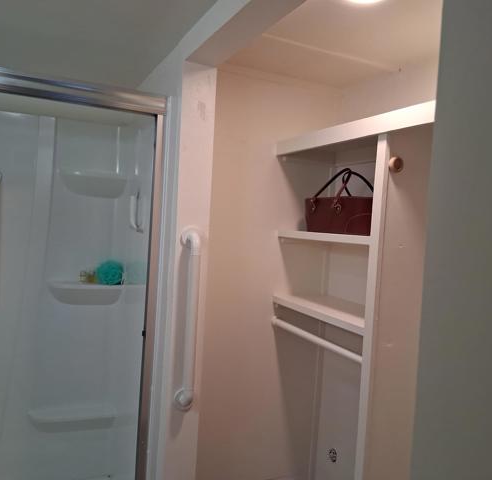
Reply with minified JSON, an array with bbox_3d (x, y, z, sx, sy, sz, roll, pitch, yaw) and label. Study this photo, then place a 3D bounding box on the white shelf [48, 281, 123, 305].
[{"bbox_3d":[-0.806,0.271,2.407,0.355,0.108,0.170,2,2,-25],"label":"white shelf"}]

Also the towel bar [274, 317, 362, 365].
[{"bbox_3d":[0.262,0.389,1.890,0.032,0.032,0.642,2,2,-25],"label":"towel bar"}]

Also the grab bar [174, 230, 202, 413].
[{"bbox_3d":[-0.197,0.293,1.740,0.083,0.693,0.083,2,2,-25],"label":"grab bar"}]

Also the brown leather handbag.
[{"bbox_3d":[0.396,-0.152,1.933,0.185,0.265,0.295,2,2,-25],"label":"brown leather handbag"}]

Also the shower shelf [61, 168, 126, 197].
[{"bbox_3d":[-0.765,-0.266,2.397,0.324,0.105,0.160,2,2,-25],"label":"shower shelf"}]

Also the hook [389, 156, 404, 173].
[{"bbox_3d":[0.478,-0.238,1.526,0.043,0.043,0.034,2,2,-25],"label":"hook"}]

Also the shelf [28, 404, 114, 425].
[{"bbox_3d":[-0.872,0.917,2.418,0.408,0.110,0.170,2,2,-25],"label":"shelf"}]

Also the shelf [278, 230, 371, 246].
[{"bbox_3d":[0.403,-0.006,1.923,0.270,0.029,0.653,2,2,-25],"label":"shelf"}]

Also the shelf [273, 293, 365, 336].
[{"bbox_3d":[0.386,0.293,1.934,0.270,0.029,0.653,2,2,-25],"label":"shelf"}]

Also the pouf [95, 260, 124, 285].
[{"bbox_3d":[-0.698,0.169,2.444,0.125,0.118,0.120,2,2,-25],"label":"pouf"}]

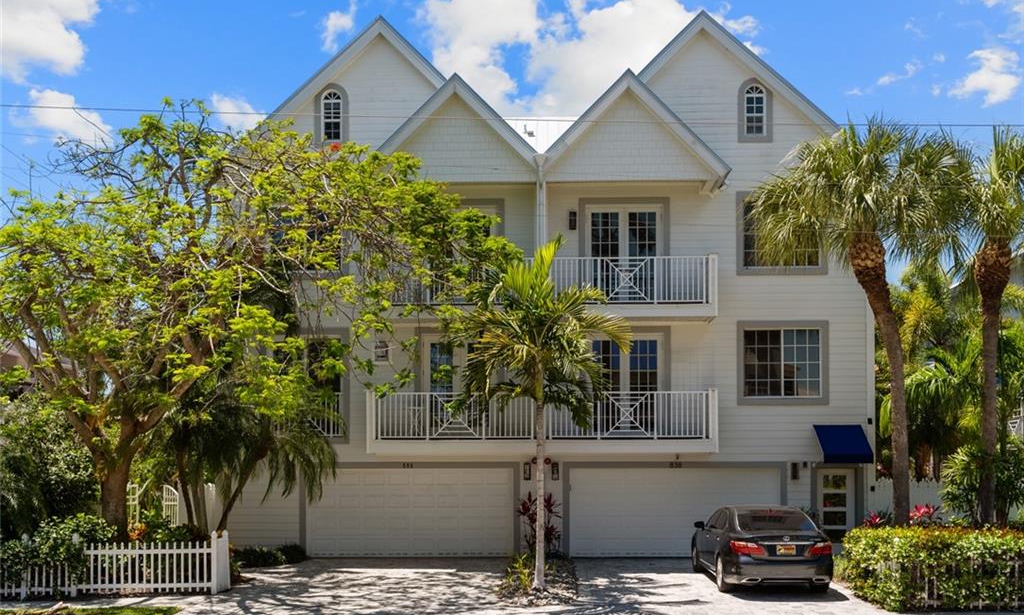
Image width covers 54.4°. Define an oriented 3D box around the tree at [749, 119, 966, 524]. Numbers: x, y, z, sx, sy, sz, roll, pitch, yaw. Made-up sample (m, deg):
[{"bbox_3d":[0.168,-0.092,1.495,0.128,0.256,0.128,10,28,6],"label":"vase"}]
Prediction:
[{"bbox_3d":[6.455,0.635,18.600,3.850,8.100,3.700,0,-5,0],"label":"tree"}]

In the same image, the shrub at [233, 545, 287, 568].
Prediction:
[{"bbox_3d":[-5.377,5.302,21.200,1.050,0.520,0.850,0,-5,0],"label":"shrub"}]

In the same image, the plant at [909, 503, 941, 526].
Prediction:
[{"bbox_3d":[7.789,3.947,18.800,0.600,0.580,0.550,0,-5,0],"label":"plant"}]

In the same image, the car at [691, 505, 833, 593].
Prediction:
[{"bbox_3d":[4.655,4.456,18.800,1.890,1.470,5.050,0,-6,2],"label":"car"}]

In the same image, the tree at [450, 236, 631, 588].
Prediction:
[{"bbox_3d":[0.504,1.803,17.600,2.950,6.000,2.800,0,-5,0],"label":"tree"}]

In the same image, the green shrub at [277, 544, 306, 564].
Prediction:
[{"bbox_3d":[-4.850,5.411,21.900,0.620,0.480,0.600,0,-5,0],"label":"green shrub"}]

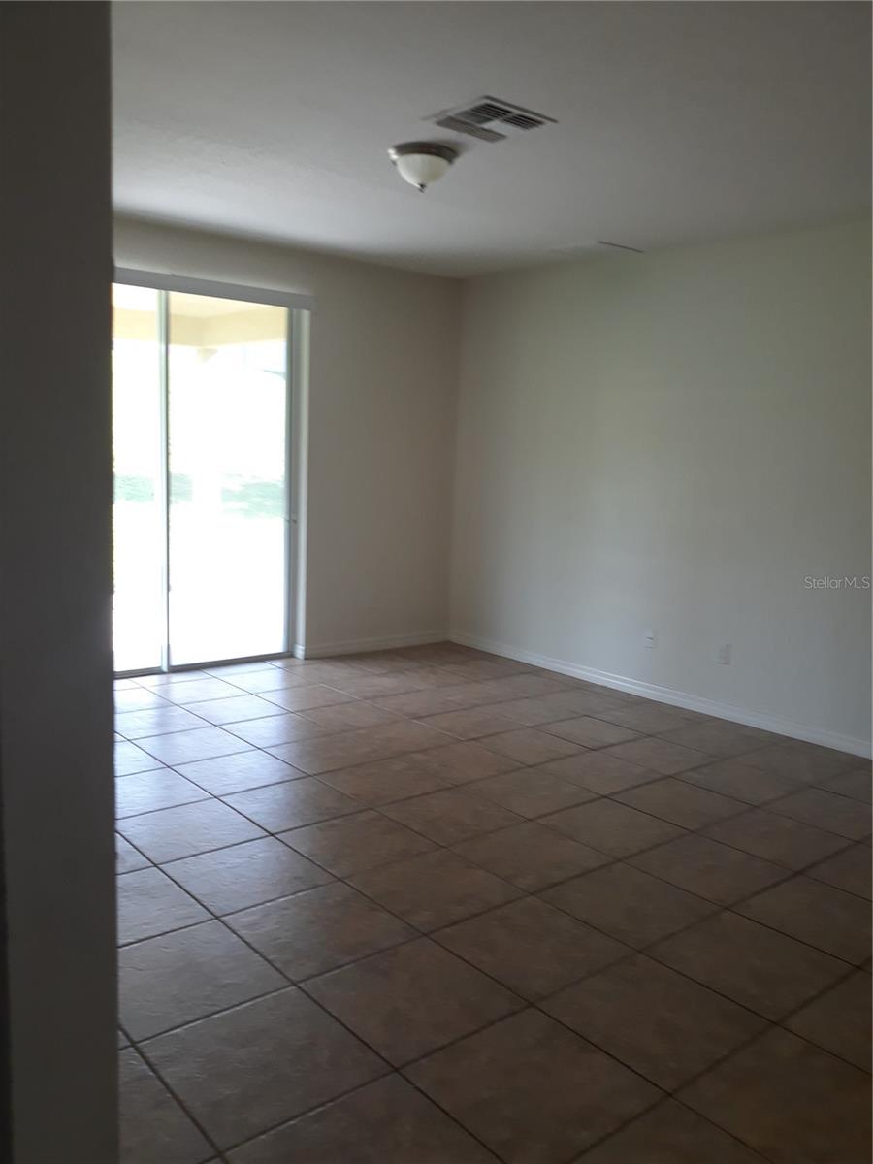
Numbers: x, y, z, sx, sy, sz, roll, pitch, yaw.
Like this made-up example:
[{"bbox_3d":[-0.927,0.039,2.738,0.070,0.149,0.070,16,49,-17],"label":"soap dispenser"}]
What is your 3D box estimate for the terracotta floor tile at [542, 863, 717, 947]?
[{"bbox_3d":[0.639,1.074,3.159,0.454,0.010,0.454,-5,10,-39],"label":"terracotta floor tile"}]

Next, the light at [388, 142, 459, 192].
[{"bbox_3d":[-0.058,-1.767,4.059,0.310,0.171,0.310,2,8,0],"label":"light"}]

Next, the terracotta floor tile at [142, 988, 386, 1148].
[{"bbox_3d":[-0.423,1.162,2.292,0.457,0.010,0.457,-4,10,-39],"label":"terracotta floor tile"}]

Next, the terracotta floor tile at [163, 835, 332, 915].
[{"bbox_3d":[-0.657,1.014,3.288,0.457,0.010,0.457,-4,10,-39],"label":"terracotta floor tile"}]

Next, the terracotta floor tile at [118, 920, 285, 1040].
[{"bbox_3d":[-0.711,1.099,2.627,0.454,0.012,0.452,-4,10,-40],"label":"terracotta floor tile"}]

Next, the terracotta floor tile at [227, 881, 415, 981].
[{"bbox_3d":[-0.360,1.072,2.925,0.454,0.010,0.454,-5,10,-39],"label":"terracotta floor tile"}]

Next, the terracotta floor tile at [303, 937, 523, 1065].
[{"bbox_3d":[-0.068,1.130,2.576,0.454,0.010,0.454,-5,10,-39],"label":"terracotta floor tile"}]

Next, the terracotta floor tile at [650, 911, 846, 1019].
[{"bbox_3d":[0.935,1.139,2.821,0.454,0.012,0.452,-4,10,-40],"label":"terracotta floor tile"}]

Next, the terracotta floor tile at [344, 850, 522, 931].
[{"bbox_3d":[-0.003,1.045,3.216,0.454,0.012,0.452,-4,10,-40],"label":"terracotta floor tile"}]

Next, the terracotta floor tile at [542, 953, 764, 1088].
[{"bbox_3d":[0.578,1.161,2.518,0.454,0.010,0.454,-5,10,-39],"label":"terracotta floor tile"}]

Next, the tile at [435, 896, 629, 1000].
[{"bbox_3d":[0.286,1.102,2.868,0.454,0.010,0.454,-5,10,-39],"label":"tile"}]

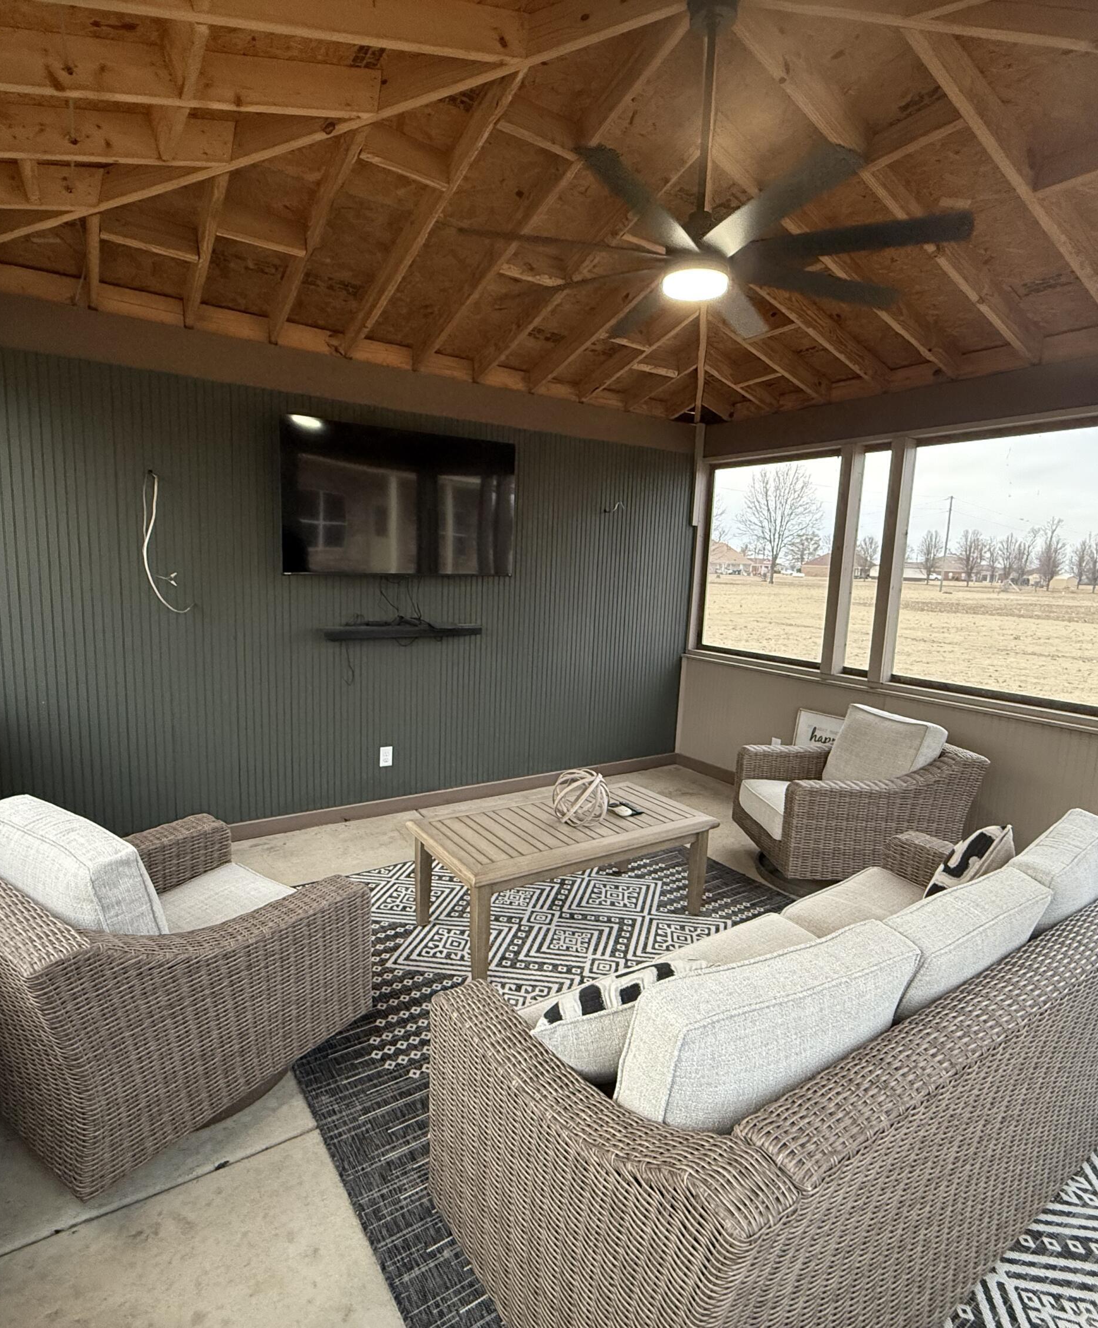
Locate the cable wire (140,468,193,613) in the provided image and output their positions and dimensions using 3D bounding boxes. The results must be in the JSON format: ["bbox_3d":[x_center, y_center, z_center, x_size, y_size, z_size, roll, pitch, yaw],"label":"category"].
[{"bbox_3d":[-1.950,-0.613,3.641,0.216,0.714,0.060,-3,10,-33],"label":"cable wire"}]

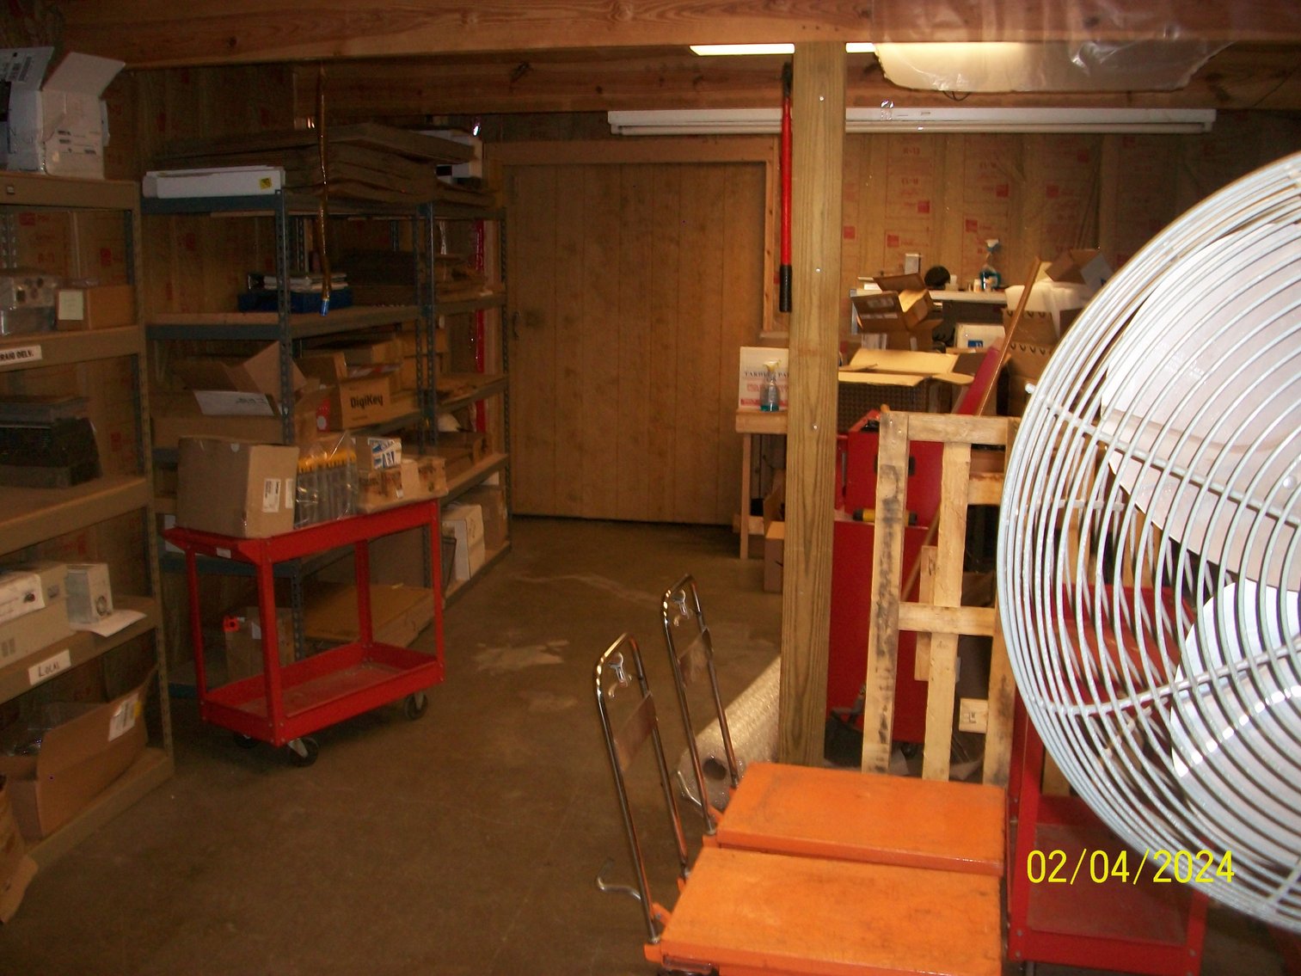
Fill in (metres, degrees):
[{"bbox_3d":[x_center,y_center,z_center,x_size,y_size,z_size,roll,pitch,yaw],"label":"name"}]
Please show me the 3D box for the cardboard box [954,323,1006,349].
[{"bbox_3d":[1.527,-0.712,5.951,0.245,0.120,0.200,2,10,9],"label":"cardboard box"}]

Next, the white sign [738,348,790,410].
[{"bbox_3d":[0.679,-0.602,6.970,0.380,0.335,0.020,3,7,12],"label":"white sign"}]

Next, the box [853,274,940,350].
[{"bbox_3d":[1.114,-0.822,5.845,0.380,0.330,0.320,2,10,9],"label":"box"}]

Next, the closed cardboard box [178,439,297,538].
[{"bbox_3d":[-1.308,-0.002,4.048,0.293,0.279,0.210,6,3,27],"label":"closed cardboard box"}]

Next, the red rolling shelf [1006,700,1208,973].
[{"bbox_3d":[1.070,0.700,3.045,0.400,0.780,0.800,3,11,14],"label":"red rolling shelf"}]

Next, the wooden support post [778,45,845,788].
[{"bbox_3d":[0.469,-0.139,3.712,0.140,2.188,0.140,2,10,9],"label":"wooden support post"}]

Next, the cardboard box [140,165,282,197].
[{"bbox_3d":[-1.429,-1.021,4.283,0.475,0.090,0.180,2,10,9],"label":"cardboard box"}]

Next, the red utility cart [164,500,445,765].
[{"bbox_3d":[-1.132,0.464,4.311,0.390,0.780,0.830,7,12,33],"label":"red utility cart"}]

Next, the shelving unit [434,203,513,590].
[{"bbox_3d":[-1.186,-0.465,6.454,0.620,1.840,1.260,2,10,9],"label":"shelving unit"}]

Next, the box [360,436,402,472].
[{"bbox_3d":[-0.931,-0.117,4.375,0.082,0.100,0.130,8,13,37],"label":"box"}]

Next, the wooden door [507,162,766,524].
[{"bbox_3d":[-0.090,-0.853,7.689,1.536,2.138,0.050,2,10,9],"label":"wooden door"}]

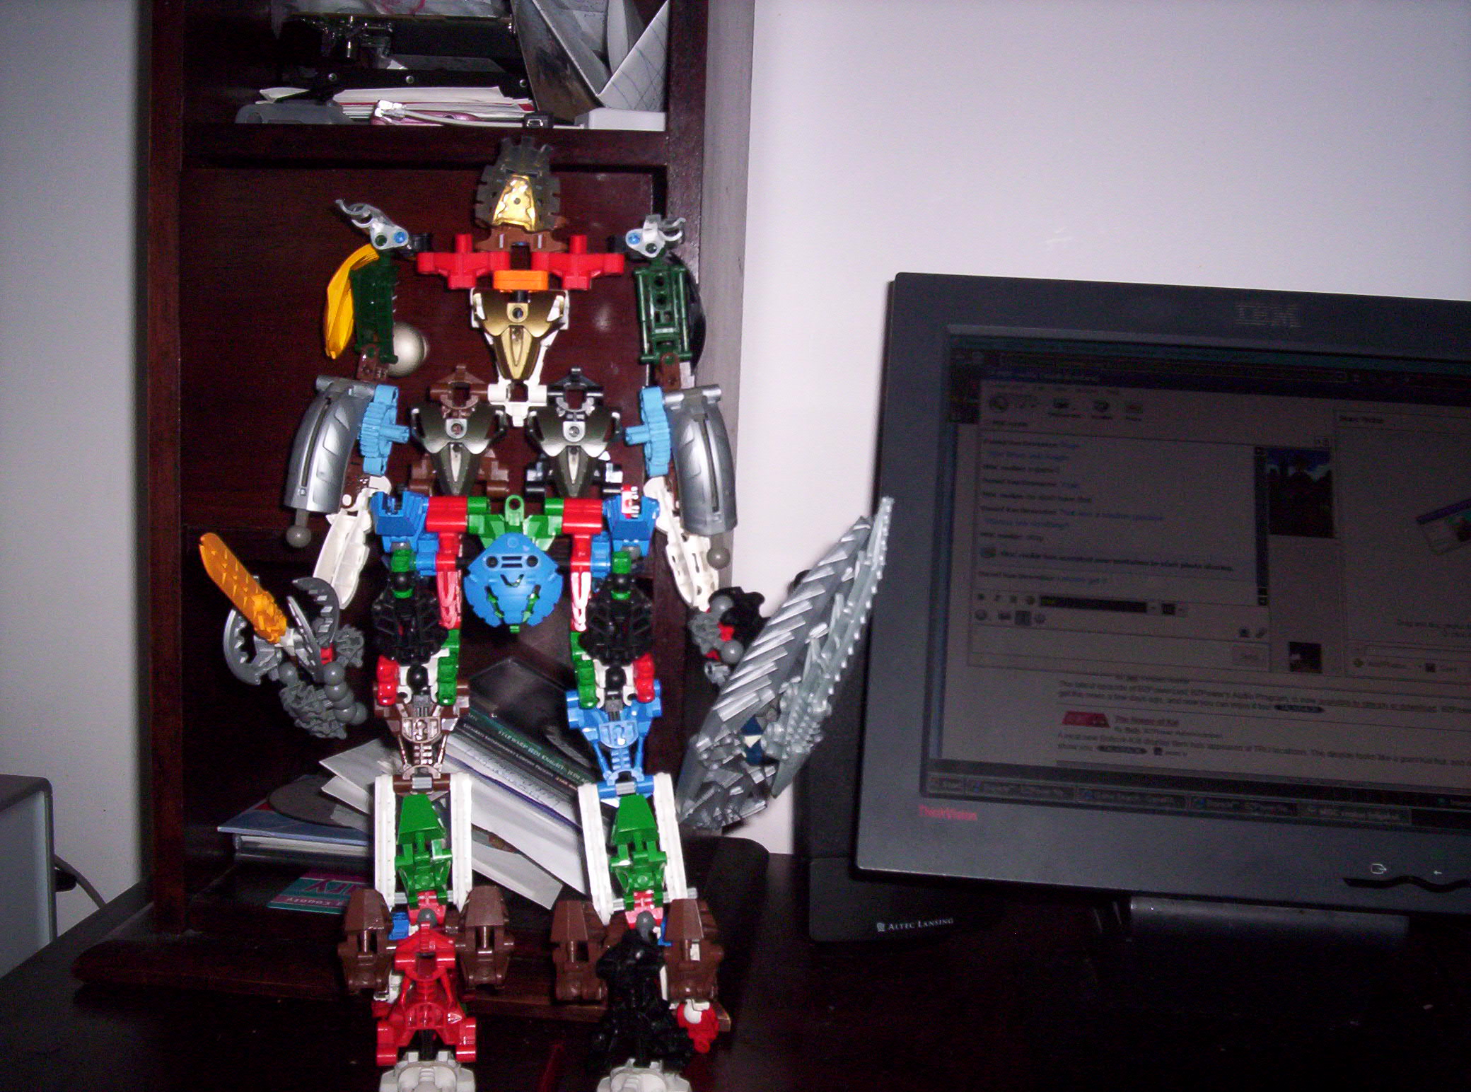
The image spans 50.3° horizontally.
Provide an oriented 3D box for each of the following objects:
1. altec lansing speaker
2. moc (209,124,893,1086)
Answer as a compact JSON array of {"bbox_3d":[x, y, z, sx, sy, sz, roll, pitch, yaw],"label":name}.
[{"bbox_3d":[0.083,0.105,0.890,0.111,0.197,0.112,0,6,-14],"label":"altec lansing speaker"},{"bbox_3d":[-0.078,0.024,0.650,0.288,0.390,0.135,2,6,-2],"label":"moc"}]

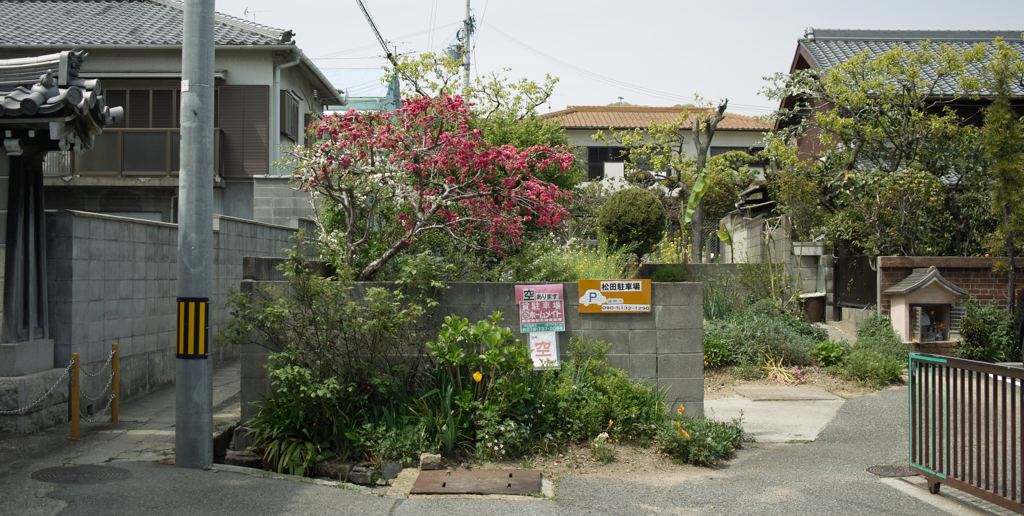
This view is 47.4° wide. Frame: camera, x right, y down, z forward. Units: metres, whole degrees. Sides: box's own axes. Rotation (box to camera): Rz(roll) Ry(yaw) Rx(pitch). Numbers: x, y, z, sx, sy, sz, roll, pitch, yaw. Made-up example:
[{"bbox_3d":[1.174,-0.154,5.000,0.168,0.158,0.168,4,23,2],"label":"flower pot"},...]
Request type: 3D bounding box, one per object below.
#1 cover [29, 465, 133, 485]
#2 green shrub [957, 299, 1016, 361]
[{"bbox_3d":[-2.971,1.520,8.050,0.650,0.040,0.650,3,0,0],"label":"cover"},{"bbox_3d":[5.520,0.850,13.600,0.660,0.740,0.660,0,-1,0],"label":"green shrub"}]

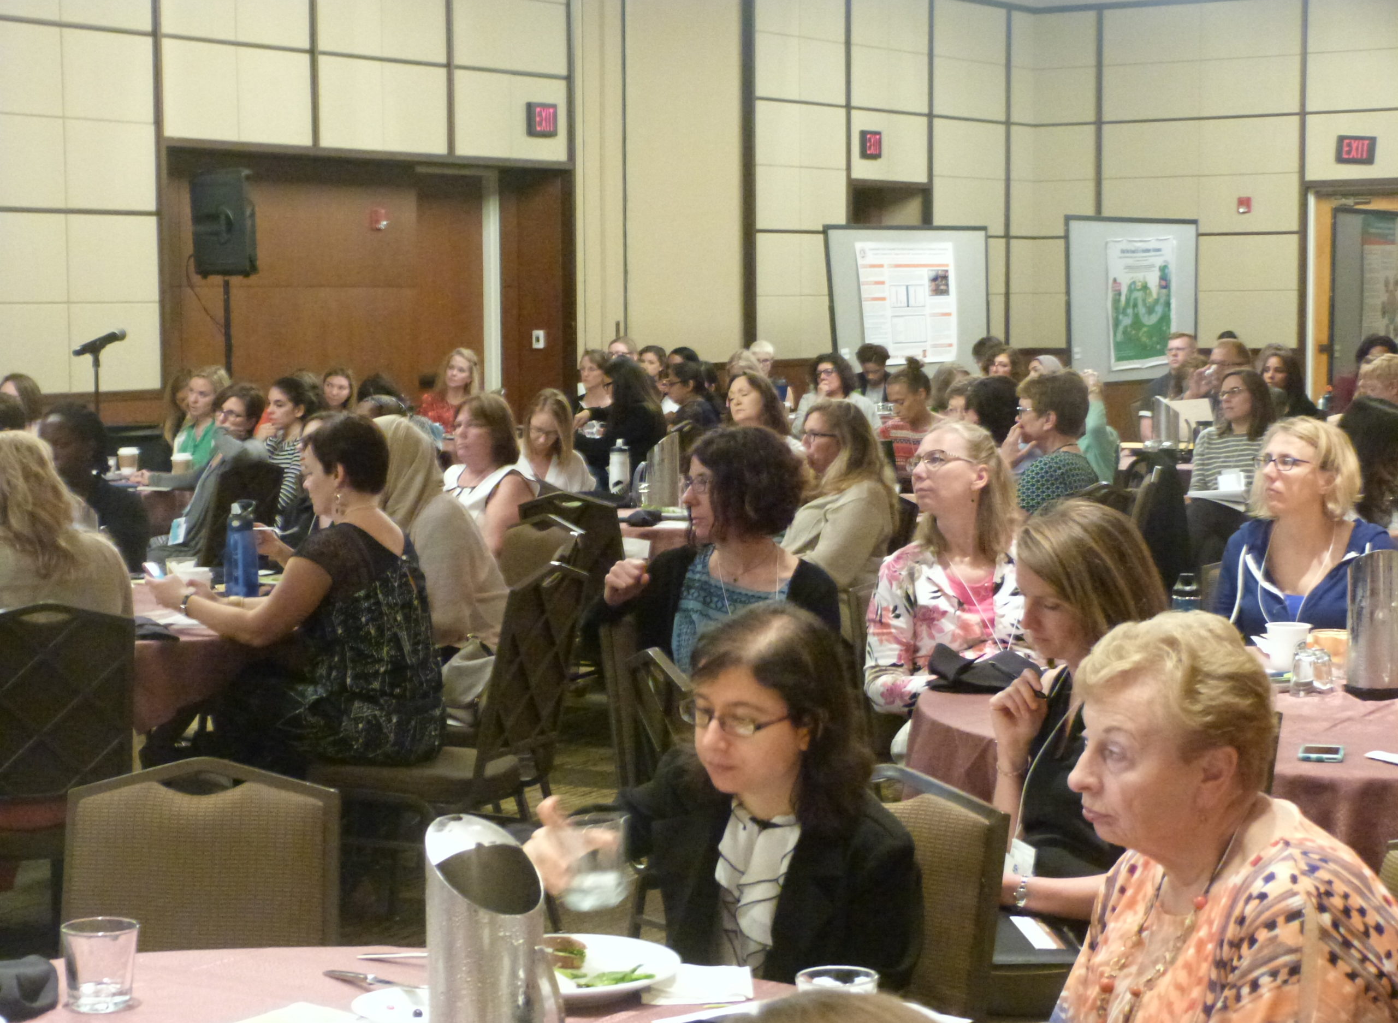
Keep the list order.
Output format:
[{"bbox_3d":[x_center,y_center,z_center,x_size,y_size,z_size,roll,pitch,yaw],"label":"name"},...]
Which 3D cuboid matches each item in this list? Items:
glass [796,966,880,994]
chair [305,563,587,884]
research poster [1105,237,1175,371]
[{"bbox_3d":[0.149,0.547,3.134,0.089,0.092,0.089,0,5,0],"label":"glass"},{"bbox_3d":[-0.585,0.586,7.291,0.590,0.930,0.440,2,5,25],"label":"chair"},{"bbox_3d":[3.160,-1.488,20.800,0.020,0.914,1.180,0,4,32],"label":"research poster"}]

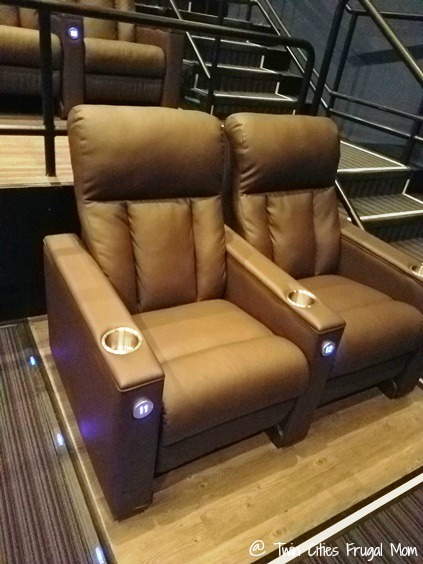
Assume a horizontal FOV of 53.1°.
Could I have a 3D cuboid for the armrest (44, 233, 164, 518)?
[{"bbox_3d":[-0.446,0.291,1.587,0.127,0.577,0.904,-10,35,-30],"label":"armrest"}]

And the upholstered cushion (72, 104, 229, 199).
[{"bbox_3d":[-0.237,-0.503,1.686,0.595,0.322,0.182,-10,15,-30],"label":"upholstered cushion"}]

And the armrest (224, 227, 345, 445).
[{"bbox_3d":[0.153,0.185,1.933,0.127,0.577,0.904,-10,35,-30],"label":"armrest"}]

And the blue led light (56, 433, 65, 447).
[{"bbox_3d":[-0.582,0.607,1.634,0.025,0.015,0.056,-10,35,-30],"label":"blue led light"}]

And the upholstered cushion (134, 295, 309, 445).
[{"bbox_3d":[-0.041,0.243,1.581,0.574,0.189,0.581,-10,35,-30],"label":"upholstered cushion"}]

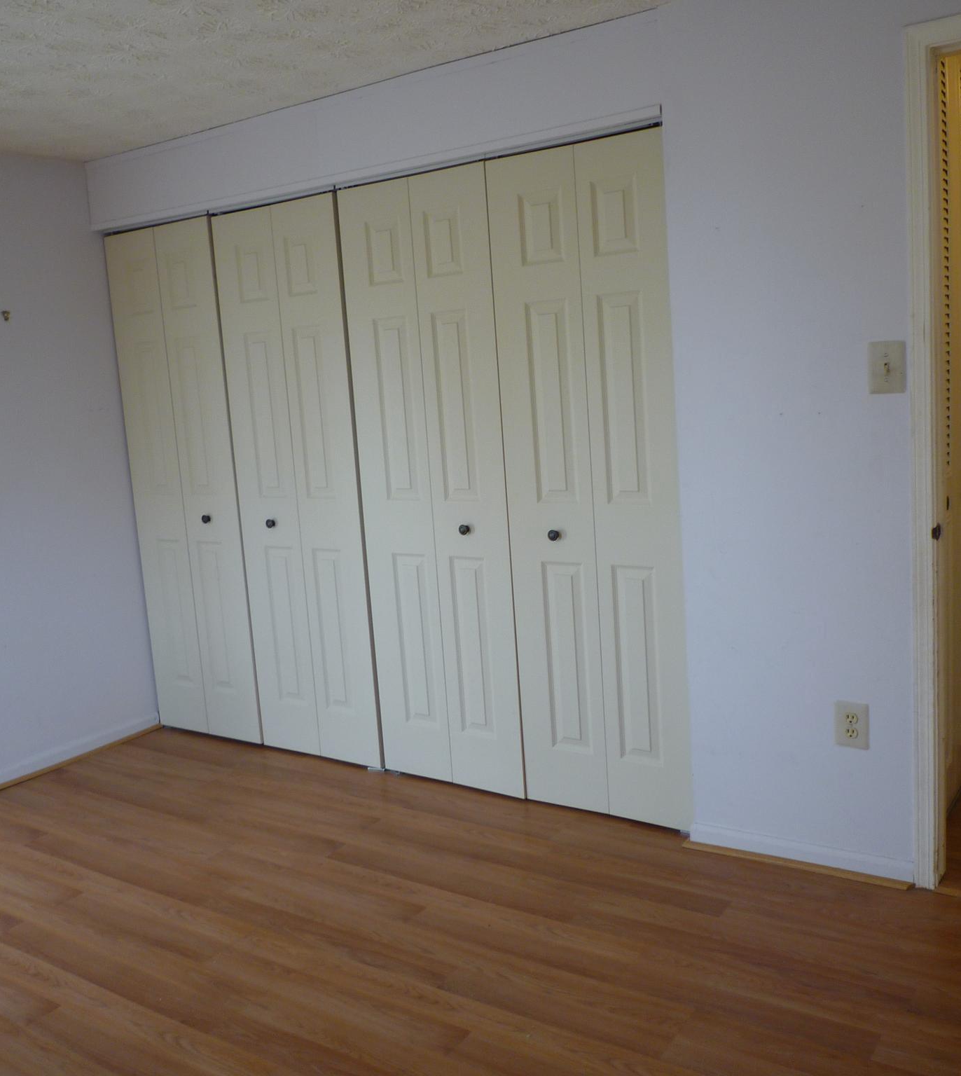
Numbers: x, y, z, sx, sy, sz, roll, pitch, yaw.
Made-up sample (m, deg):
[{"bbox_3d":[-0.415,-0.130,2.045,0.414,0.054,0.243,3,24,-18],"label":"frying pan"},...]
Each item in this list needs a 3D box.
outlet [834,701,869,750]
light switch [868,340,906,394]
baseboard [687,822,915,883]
[{"bbox_3d":[0.973,0.493,2.716,0.083,0.122,0.010,2,10,33],"label":"outlet"},{"bbox_3d":[0.992,-0.414,2.526,0.083,0.125,0.015,2,10,33],"label":"light switch"},{"bbox_3d":[0.866,0.864,2.852,0.615,0.056,0.015,2,10,33],"label":"baseboard"}]

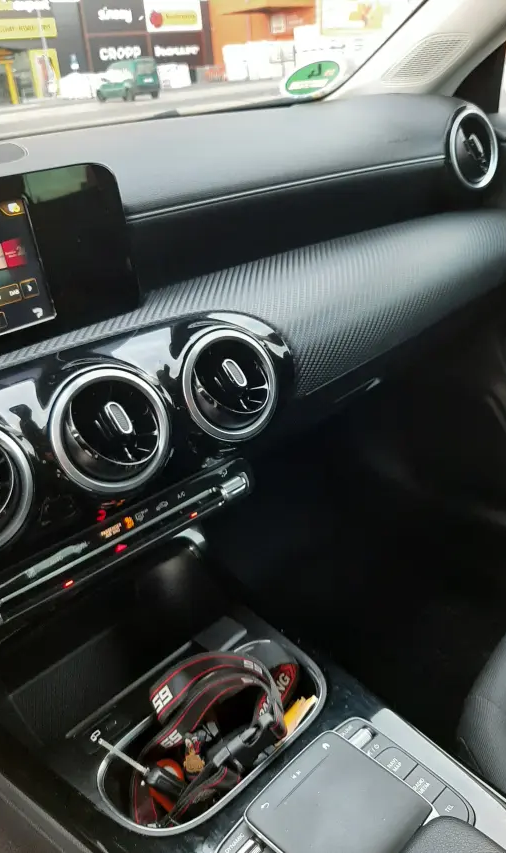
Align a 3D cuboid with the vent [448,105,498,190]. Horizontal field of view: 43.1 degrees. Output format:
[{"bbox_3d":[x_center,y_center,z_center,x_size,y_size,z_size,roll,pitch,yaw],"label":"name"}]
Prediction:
[{"bbox_3d":[0.278,-0.358,0.834,0.099,0.100,0.038,-21,20,-31],"label":"vent"}]

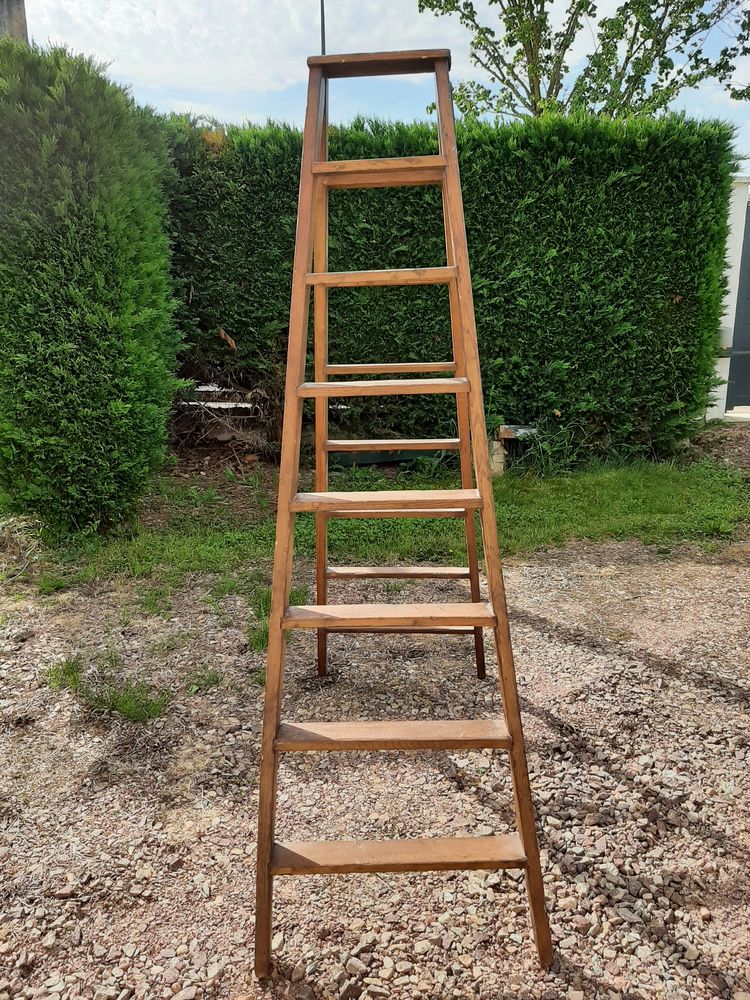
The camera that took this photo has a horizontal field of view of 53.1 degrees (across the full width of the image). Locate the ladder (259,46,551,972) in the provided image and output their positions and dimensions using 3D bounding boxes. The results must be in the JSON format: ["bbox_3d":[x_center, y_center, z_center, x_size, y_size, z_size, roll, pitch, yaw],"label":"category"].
[{"bbox_3d":[0.043,-0.104,2.108,0.661,2.030,1.440,-2,14,3],"label":"ladder"}]

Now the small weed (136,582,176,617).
[{"bbox_3d":[-1.084,0.494,3.735,0.152,0.127,0.130,-1,14,0],"label":"small weed"}]

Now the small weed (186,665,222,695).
[{"bbox_3d":[-0.675,0.707,2.961,0.122,0.074,0.104,-1,14,0],"label":"small weed"}]

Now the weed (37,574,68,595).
[{"bbox_3d":[-1.740,0.456,4.056,0.121,0.074,0.103,-1,14,0],"label":"weed"}]

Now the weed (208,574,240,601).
[{"bbox_3d":[-0.783,0.455,3.916,0.139,0.098,0.118,-1,14,0],"label":"weed"}]

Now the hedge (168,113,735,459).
[{"bbox_3d":[0.437,-1.901,6.998,4.819,2.771,1.100,-1,14,0],"label":"hedge"}]

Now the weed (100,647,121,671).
[{"bbox_3d":[-1.109,0.664,3.150,0.059,0.085,0.050,-1,14,0],"label":"weed"}]

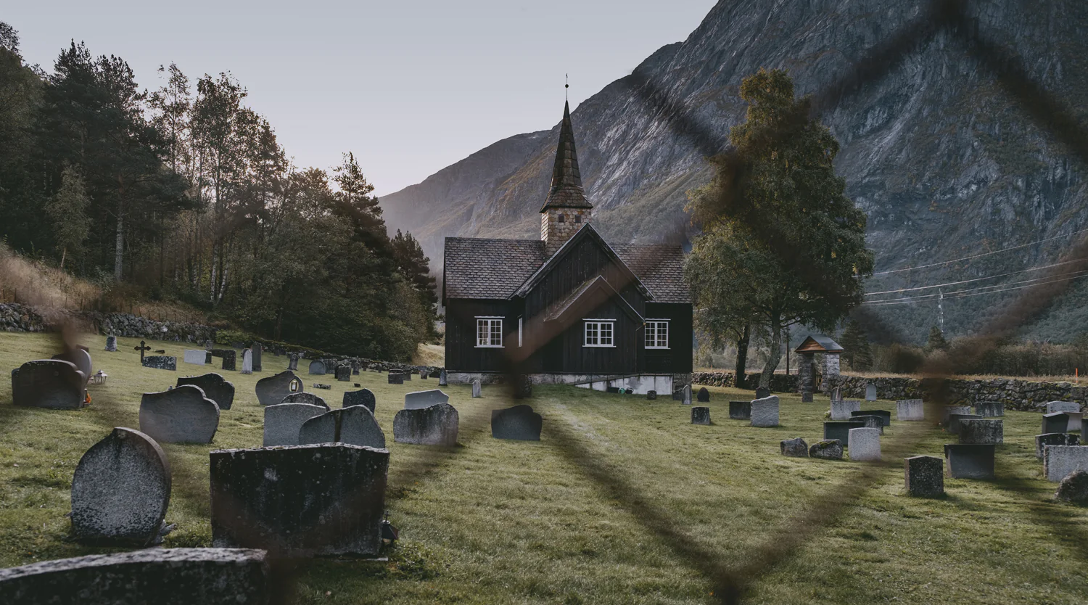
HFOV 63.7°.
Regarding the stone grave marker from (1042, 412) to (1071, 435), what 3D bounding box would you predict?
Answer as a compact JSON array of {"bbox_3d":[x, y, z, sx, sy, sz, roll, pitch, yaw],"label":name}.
[{"bbox_3d":[12.899,3.095,22.085,0.597,0.651,0.170,0,-4,0],"label":"stone grave marker"}]

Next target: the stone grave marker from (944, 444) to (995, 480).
[{"bbox_3d":[6.116,2.283,12.600,0.703,0.454,0.150,1,-3,-11],"label":"stone grave marker"}]

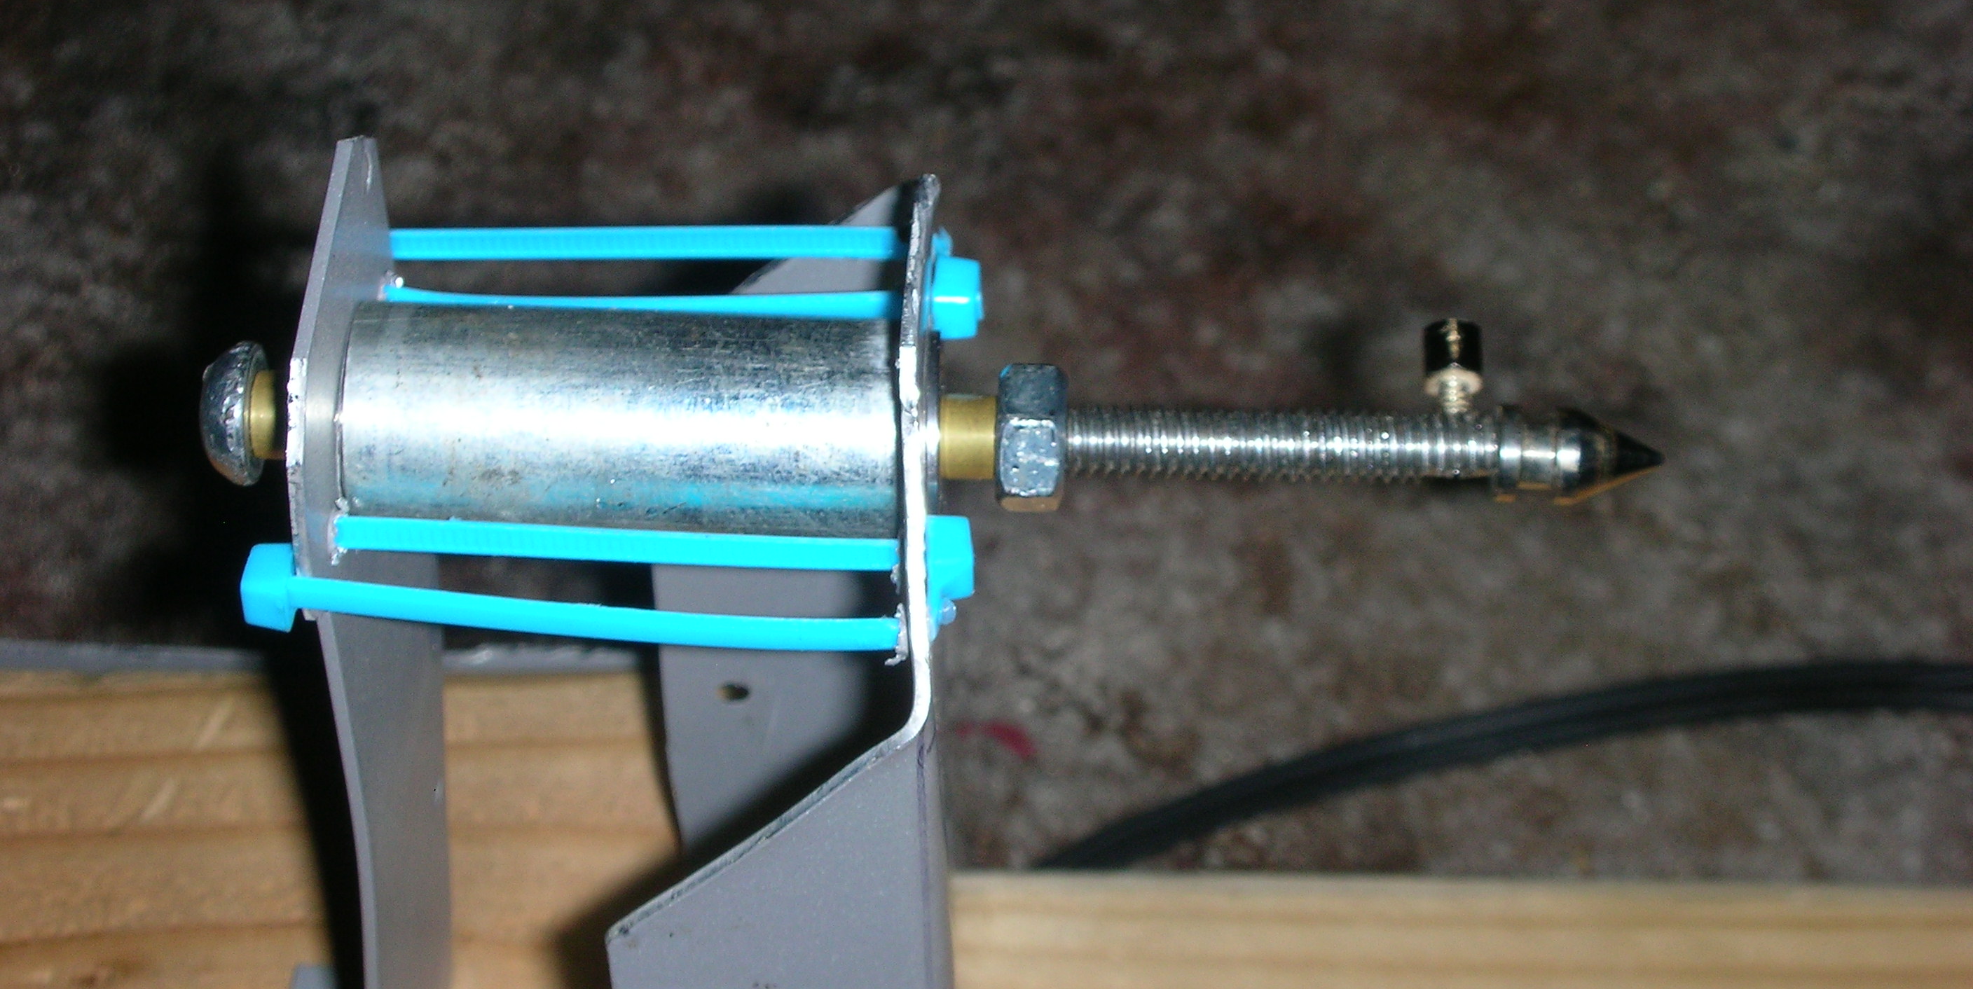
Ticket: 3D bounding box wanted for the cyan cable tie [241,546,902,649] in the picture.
[{"bbox_3d":[-0.031,0.008,0.317,0.051,0.005,0.005,3,37,0],"label":"cyan cable tie"}]

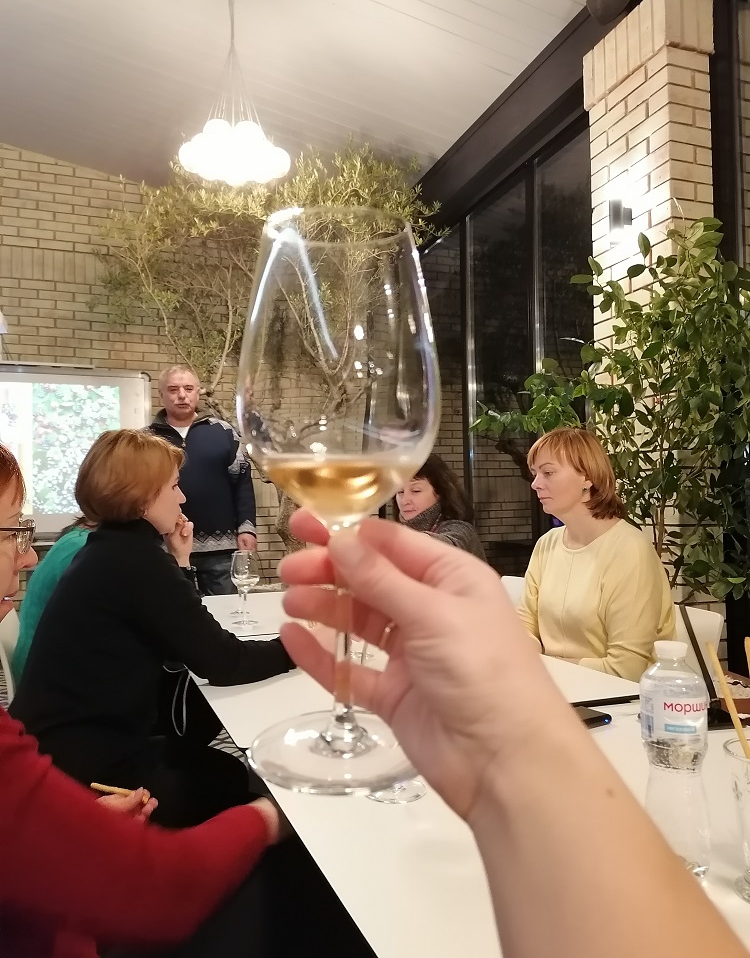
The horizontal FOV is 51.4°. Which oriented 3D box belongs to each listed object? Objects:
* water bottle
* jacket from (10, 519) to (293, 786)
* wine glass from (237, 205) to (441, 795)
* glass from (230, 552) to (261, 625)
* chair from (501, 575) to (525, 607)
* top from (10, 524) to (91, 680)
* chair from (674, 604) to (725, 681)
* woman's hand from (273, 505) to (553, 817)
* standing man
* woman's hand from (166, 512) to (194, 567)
[{"bbox_3d":[0.283,0.259,0.741,0.063,0.220,0.063,0,-2,-28],"label":"water bottle"},{"bbox_3d":[-0.470,0.379,1.660,0.520,0.580,0.500,0,-2,-30],"label":"jacket"},{"bbox_3d":[-0.014,0.007,0.319,0.081,0.214,0.081,0,5,0],"label":"wine glass"},{"bbox_3d":[-0.388,0.322,2.331,0.082,0.215,0.082,-1,-2,0],"label":"glass"},{"bbox_3d":[0.360,0.769,2.740,0.500,0.810,0.460,0,-2,-22],"label":"chair"},{"bbox_3d":[-0.820,0.413,2.280,0.400,0.580,0.440,0,-2,-27],"label":"top"},{"bbox_3d":[0.550,0.744,2.040,0.500,0.810,0.460,0,-2,-22],"label":"chair"},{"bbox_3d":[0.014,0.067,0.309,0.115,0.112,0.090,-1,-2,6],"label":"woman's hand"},{"bbox_3d":[-0.875,0.345,3.680,0.580,1.750,0.340,-1,-2,-4],"label":"standing man"},{"bbox_3d":[-0.464,0.142,1.860,0.085,0.130,0.075,1,-3,-45],"label":"woman's hand"}]

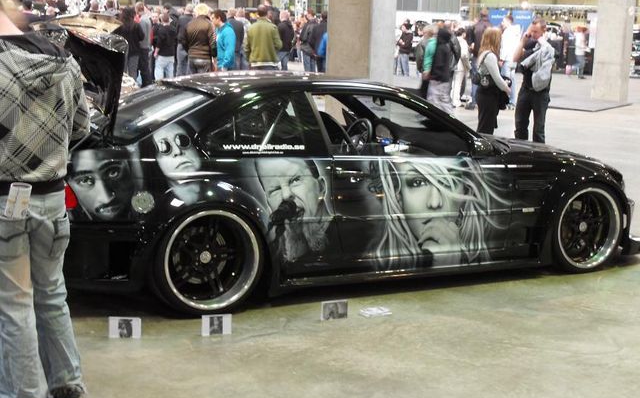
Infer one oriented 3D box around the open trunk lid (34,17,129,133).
[{"bbox_3d":[-1.508,-0.695,5.957,0.470,0.630,1.220,-3,9,-27],"label":"open trunk lid"}]

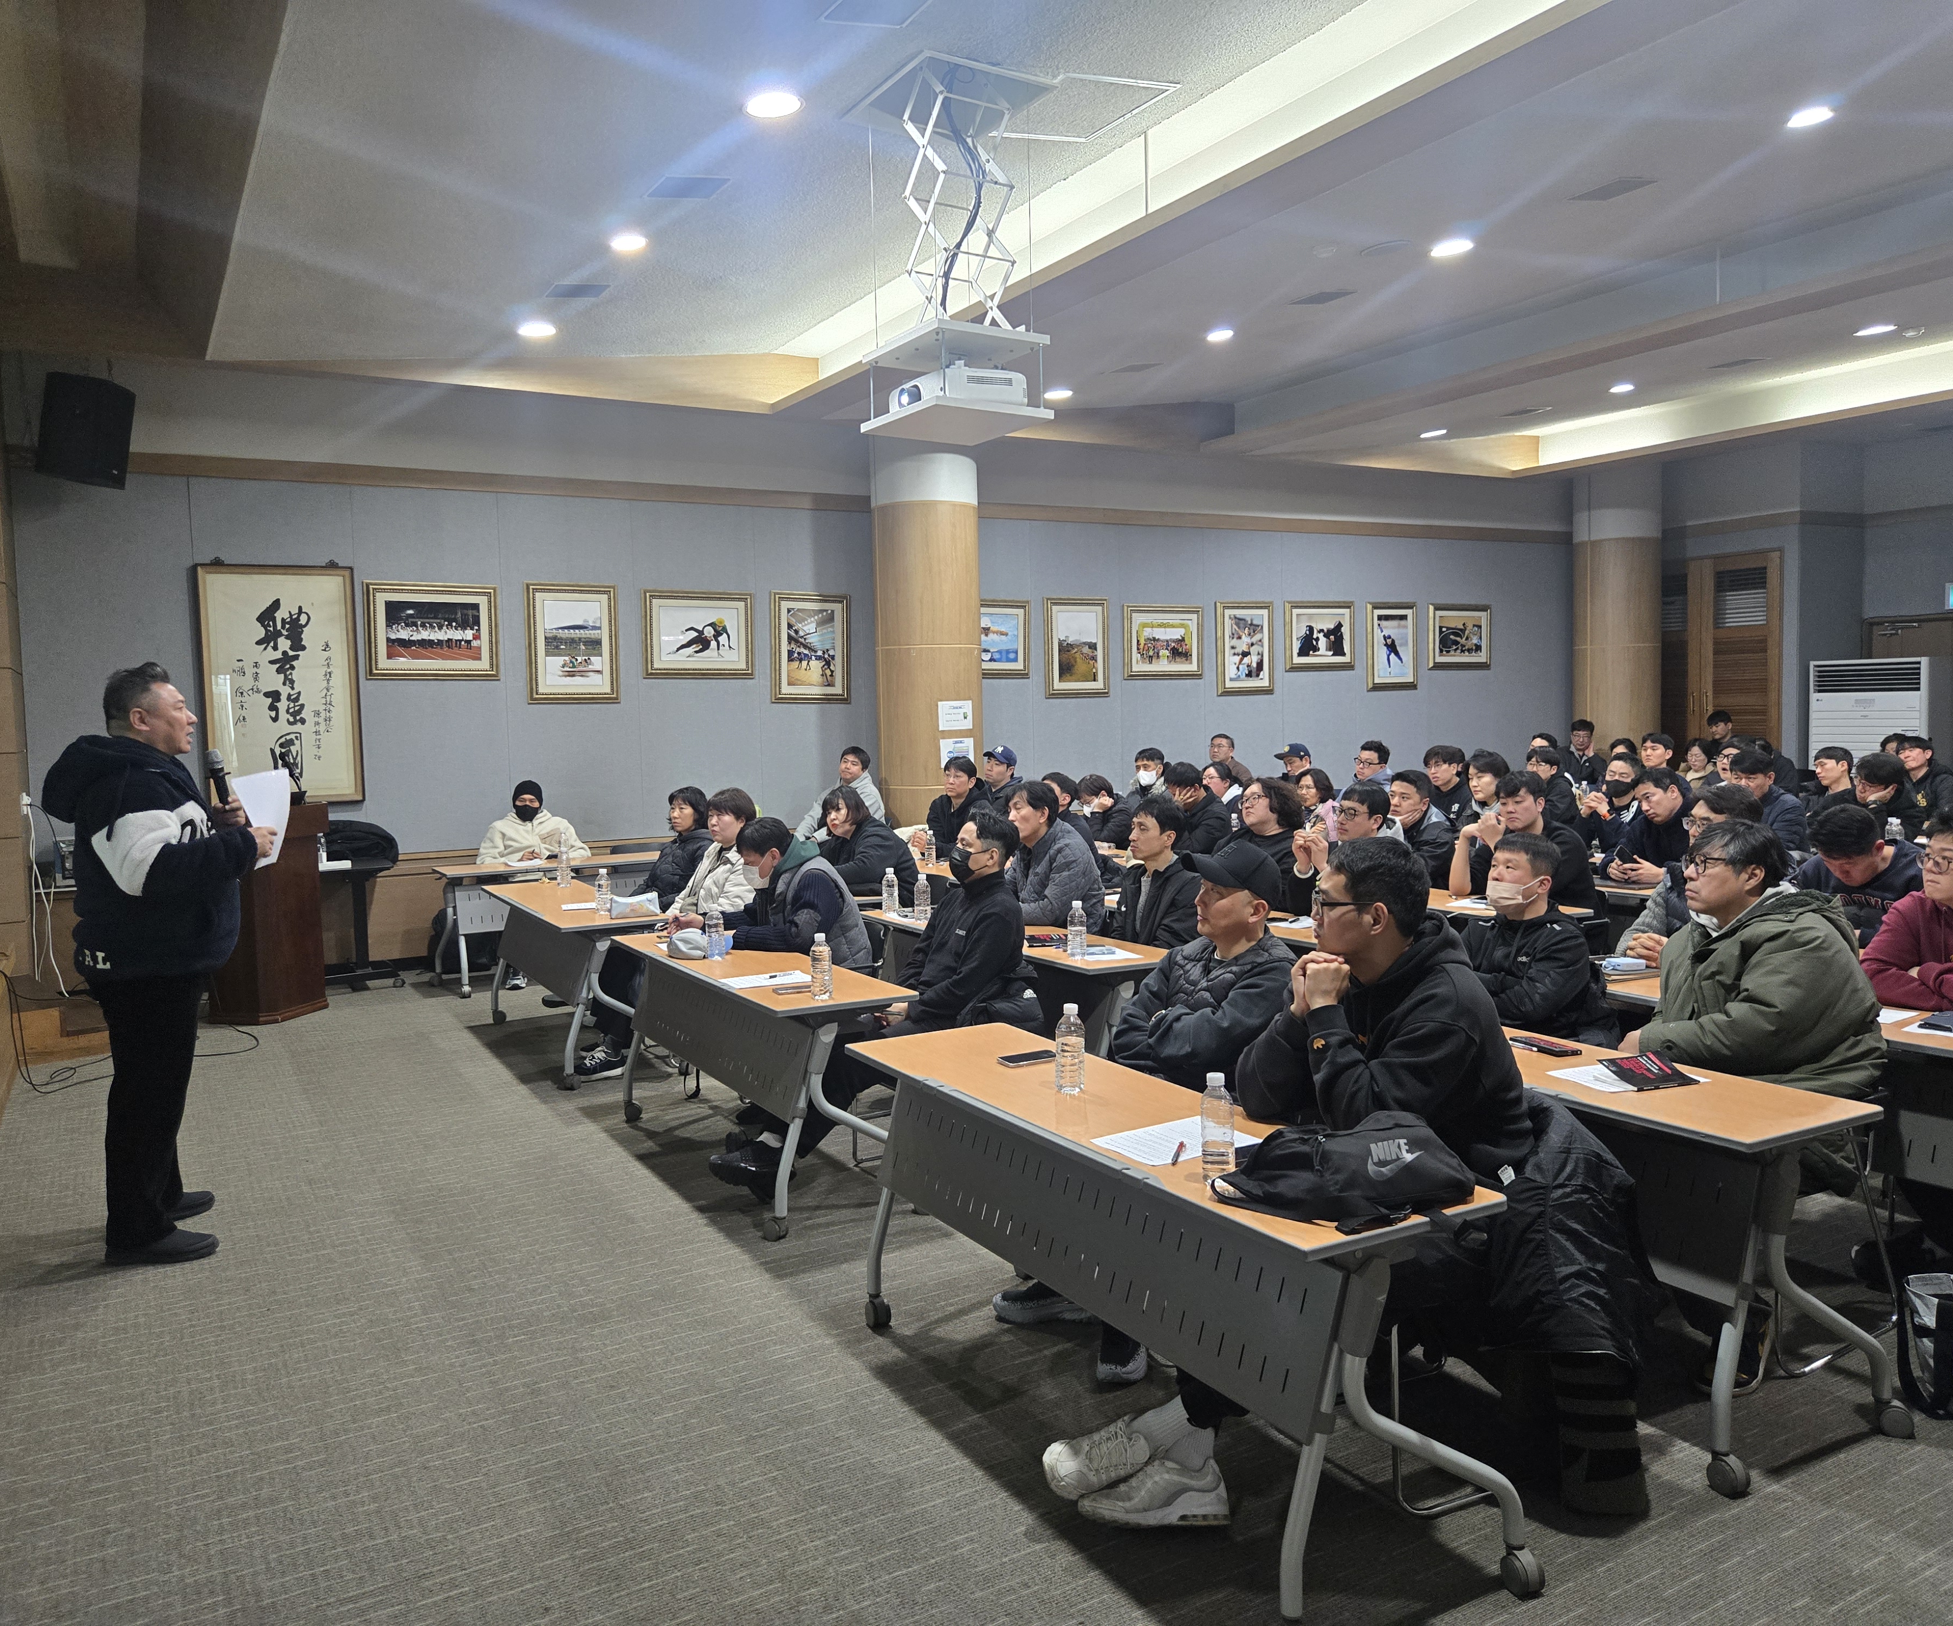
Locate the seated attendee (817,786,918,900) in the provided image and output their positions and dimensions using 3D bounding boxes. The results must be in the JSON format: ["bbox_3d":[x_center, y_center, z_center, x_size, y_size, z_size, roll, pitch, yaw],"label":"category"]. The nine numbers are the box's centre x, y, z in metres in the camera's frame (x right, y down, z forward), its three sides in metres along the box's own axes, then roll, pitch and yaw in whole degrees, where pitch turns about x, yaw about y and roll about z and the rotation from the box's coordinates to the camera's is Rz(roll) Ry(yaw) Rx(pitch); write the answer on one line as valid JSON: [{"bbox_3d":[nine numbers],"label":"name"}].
[{"bbox_3d":[-0.624,0.475,7.609,0.850,1.260,0.540,-4,5,-34],"label":"seated attendee"}]

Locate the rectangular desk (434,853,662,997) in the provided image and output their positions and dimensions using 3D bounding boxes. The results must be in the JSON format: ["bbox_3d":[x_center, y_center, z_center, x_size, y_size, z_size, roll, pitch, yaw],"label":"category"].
[{"bbox_3d":[-2.507,0.672,9.180,1.738,0.745,0.570,-4,5,-32],"label":"rectangular desk"}]

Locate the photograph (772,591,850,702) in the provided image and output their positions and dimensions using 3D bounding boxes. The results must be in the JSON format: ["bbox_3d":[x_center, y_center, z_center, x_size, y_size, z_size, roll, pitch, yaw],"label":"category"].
[{"bbox_3d":[-1.221,-1.234,10.653,0.630,0.820,0.050,-3,5,-31],"label":"photograph"}]

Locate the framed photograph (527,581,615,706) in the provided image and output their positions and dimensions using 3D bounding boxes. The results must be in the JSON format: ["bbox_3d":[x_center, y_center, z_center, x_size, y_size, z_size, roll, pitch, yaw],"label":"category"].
[{"bbox_3d":[-2.752,-1.149,9.771,0.620,0.810,0.050,-3,5,-31],"label":"framed photograph"}]

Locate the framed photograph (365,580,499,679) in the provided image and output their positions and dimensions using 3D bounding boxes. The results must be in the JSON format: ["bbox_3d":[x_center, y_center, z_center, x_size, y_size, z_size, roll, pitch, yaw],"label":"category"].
[{"bbox_3d":[-3.541,-1.178,9.382,0.815,0.615,0.045,-4,5,-29],"label":"framed photograph"}]

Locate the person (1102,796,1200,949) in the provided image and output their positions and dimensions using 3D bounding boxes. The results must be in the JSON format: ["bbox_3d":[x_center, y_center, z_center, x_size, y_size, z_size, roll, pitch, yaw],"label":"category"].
[{"bbox_3d":[0.541,0.580,5.443,0.800,1.290,0.520,-4,5,-32],"label":"person"}]

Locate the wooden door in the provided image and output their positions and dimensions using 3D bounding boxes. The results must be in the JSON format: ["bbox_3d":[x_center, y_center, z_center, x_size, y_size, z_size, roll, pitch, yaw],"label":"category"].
[{"bbox_3d":[7.070,-1.073,14.062,0.080,2.787,1.540,-4,5,-29],"label":"wooden door"}]

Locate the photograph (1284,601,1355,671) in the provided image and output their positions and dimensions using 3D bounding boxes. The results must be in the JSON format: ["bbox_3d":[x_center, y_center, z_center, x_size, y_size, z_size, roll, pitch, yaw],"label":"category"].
[{"bbox_3d":[3.159,-1.618,13.249,0.832,0.629,0.045,-4,5,-29],"label":"photograph"}]

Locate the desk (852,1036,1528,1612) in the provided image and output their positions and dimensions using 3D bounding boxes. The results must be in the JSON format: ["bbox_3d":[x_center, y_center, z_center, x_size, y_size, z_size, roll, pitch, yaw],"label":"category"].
[{"bbox_3d":[0.319,1.028,3.265,0.510,0.730,1.770,-4,5,-29],"label":"desk"}]

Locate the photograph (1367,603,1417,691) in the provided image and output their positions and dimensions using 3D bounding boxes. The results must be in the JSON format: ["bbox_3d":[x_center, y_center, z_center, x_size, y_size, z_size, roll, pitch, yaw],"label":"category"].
[{"bbox_3d":[3.943,-1.574,13.686,0.637,0.830,0.045,-4,5,-29],"label":"photograph"}]

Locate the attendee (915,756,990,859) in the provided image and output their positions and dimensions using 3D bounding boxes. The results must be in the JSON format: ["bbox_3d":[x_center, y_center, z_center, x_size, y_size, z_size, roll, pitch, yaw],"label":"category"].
[{"bbox_3d":[-0.115,0.333,8.923,0.850,1.350,0.540,-3,5,-31],"label":"attendee"}]

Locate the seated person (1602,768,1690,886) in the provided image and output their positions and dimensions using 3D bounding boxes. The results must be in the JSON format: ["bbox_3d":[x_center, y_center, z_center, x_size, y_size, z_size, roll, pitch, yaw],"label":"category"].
[{"bbox_3d":[3.248,0.436,6.945,0.850,1.280,0.520,-3,5,-31],"label":"seated person"}]

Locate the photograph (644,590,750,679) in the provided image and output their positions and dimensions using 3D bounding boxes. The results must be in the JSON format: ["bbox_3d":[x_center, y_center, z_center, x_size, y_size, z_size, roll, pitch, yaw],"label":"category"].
[{"bbox_3d":[-1.976,-1.273,10.214,0.800,0.610,0.050,-3,5,-31],"label":"photograph"}]

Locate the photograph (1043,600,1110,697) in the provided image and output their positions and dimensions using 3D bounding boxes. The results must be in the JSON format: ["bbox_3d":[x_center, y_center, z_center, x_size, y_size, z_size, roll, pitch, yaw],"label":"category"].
[{"bbox_3d":[0.817,-1.350,11.810,0.620,0.810,0.045,-4,5,-29],"label":"photograph"}]

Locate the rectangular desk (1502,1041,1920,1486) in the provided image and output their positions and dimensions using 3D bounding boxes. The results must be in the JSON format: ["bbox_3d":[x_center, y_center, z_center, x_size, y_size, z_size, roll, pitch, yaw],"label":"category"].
[{"bbox_3d":[1.321,0.954,3.693,0.570,0.745,1.738,-4,5,-29],"label":"rectangular desk"}]

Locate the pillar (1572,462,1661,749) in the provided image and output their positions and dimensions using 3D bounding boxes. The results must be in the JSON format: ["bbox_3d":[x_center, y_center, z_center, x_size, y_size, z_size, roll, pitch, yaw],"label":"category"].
[{"bbox_3d":[6.420,-1.452,14.452,0.800,3.800,0.800,-3,5,-31],"label":"pillar"}]

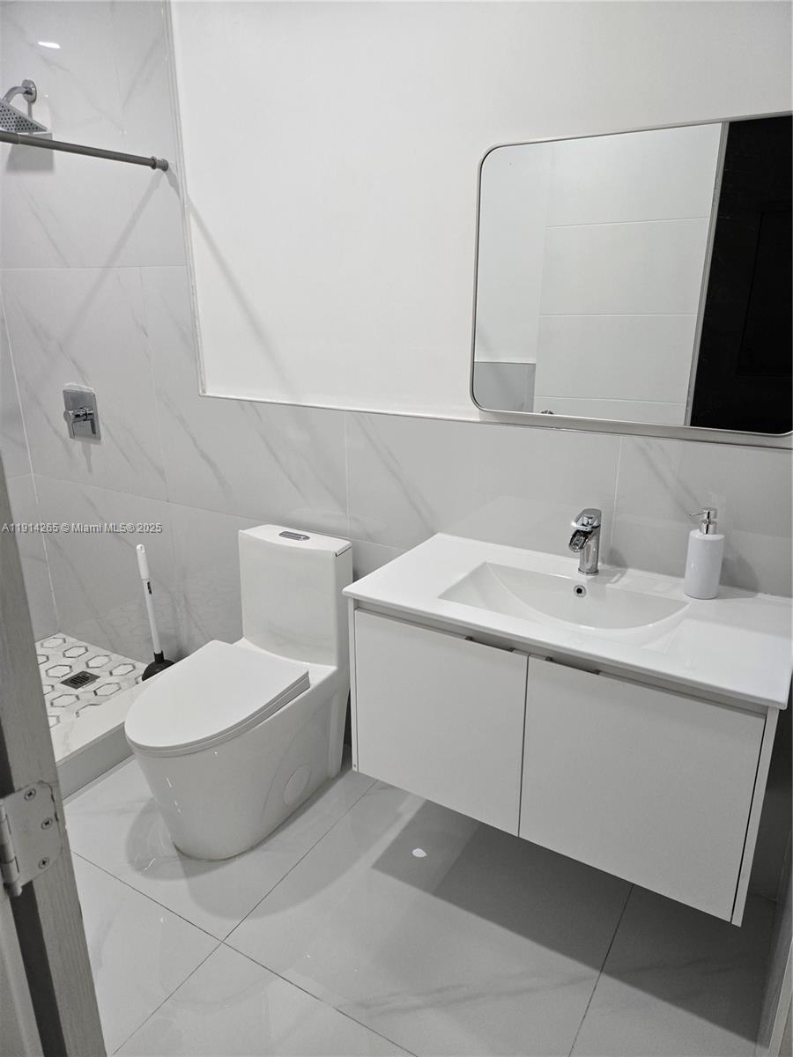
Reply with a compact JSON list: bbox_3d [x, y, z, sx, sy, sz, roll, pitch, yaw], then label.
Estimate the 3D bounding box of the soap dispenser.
[{"bbox_3d":[0.685,0.053,1.575,0.097,0.203,0.074,-7,19,-21],"label":"soap dispenser"}]

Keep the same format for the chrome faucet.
[{"bbox_3d":[0.453,0.046,1.677,0.050,0.155,0.140,11,21,30],"label":"chrome faucet"}]

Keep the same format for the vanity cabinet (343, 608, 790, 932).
[{"bbox_3d":[0.395,0.400,1.681,0.894,0.478,0.472,11,21,30],"label":"vanity cabinet"}]

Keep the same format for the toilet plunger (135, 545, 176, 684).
[{"bbox_3d":[-0.944,0.342,2.722,0.140,0.595,0.140,8,20,30],"label":"toilet plunger"}]

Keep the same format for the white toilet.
[{"bbox_3d":[-0.481,0.473,2.057,0.390,0.757,0.720,11,21,30],"label":"white toilet"}]

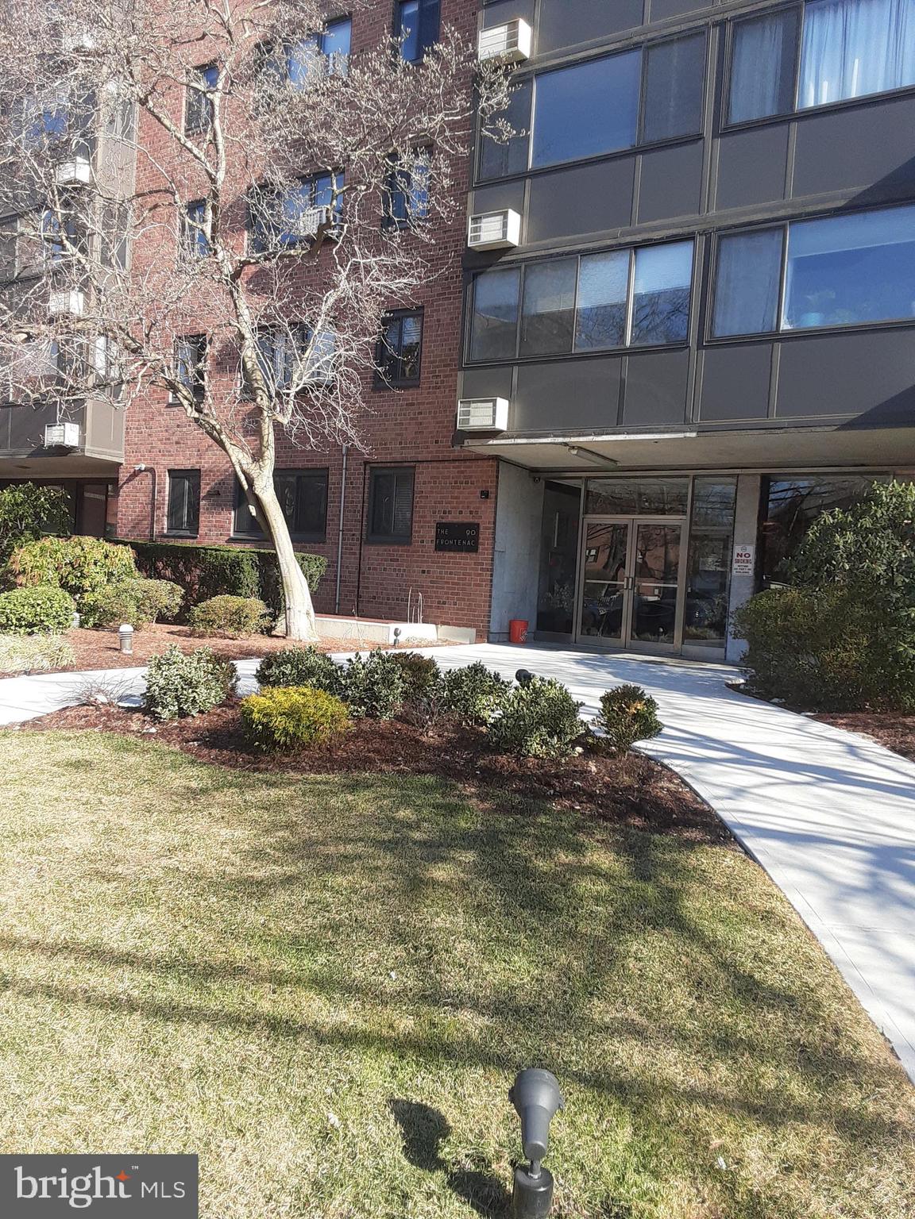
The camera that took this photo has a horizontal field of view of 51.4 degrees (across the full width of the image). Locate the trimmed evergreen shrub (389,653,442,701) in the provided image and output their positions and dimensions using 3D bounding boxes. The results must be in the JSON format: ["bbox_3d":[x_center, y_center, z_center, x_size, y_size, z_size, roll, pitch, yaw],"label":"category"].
[{"bbox_3d":[-0.416,0.637,8.673,0.540,0.490,0.513,3,2,0],"label":"trimmed evergreen shrub"}]

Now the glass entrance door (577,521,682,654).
[{"bbox_3d":[2.804,-0.428,15.501,1.840,2.120,0.100,5,3,34],"label":"glass entrance door"}]

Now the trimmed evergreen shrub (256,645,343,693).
[{"bbox_3d":[-1.353,0.589,8.268,0.774,0.540,0.658,3,2,0],"label":"trimmed evergreen shrub"}]

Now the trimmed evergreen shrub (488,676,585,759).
[{"bbox_3d":[0.580,0.773,6.996,0.700,0.551,0.665,3,2,0],"label":"trimmed evergreen shrub"}]

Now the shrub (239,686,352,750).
[{"bbox_3d":[-1.155,0.762,6.844,0.765,0.405,0.650,3,2,0],"label":"shrub"}]

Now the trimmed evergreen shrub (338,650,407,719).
[{"bbox_3d":[-0.711,0.620,8.003,0.571,0.581,0.543,3,2,0],"label":"trimmed evergreen shrub"}]

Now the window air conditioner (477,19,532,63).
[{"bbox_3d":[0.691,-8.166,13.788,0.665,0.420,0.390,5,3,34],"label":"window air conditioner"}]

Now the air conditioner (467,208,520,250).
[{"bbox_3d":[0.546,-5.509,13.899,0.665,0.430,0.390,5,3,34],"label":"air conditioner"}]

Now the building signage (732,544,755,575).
[{"bbox_3d":[4.346,-0.741,14.452,0.305,0.457,0.020,5,3,34],"label":"building signage"}]

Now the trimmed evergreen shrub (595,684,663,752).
[{"bbox_3d":[1.319,0.825,7.319,0.501,0.485,0.476,3,2,0],"label":"trimmed evergreen shrub"}]

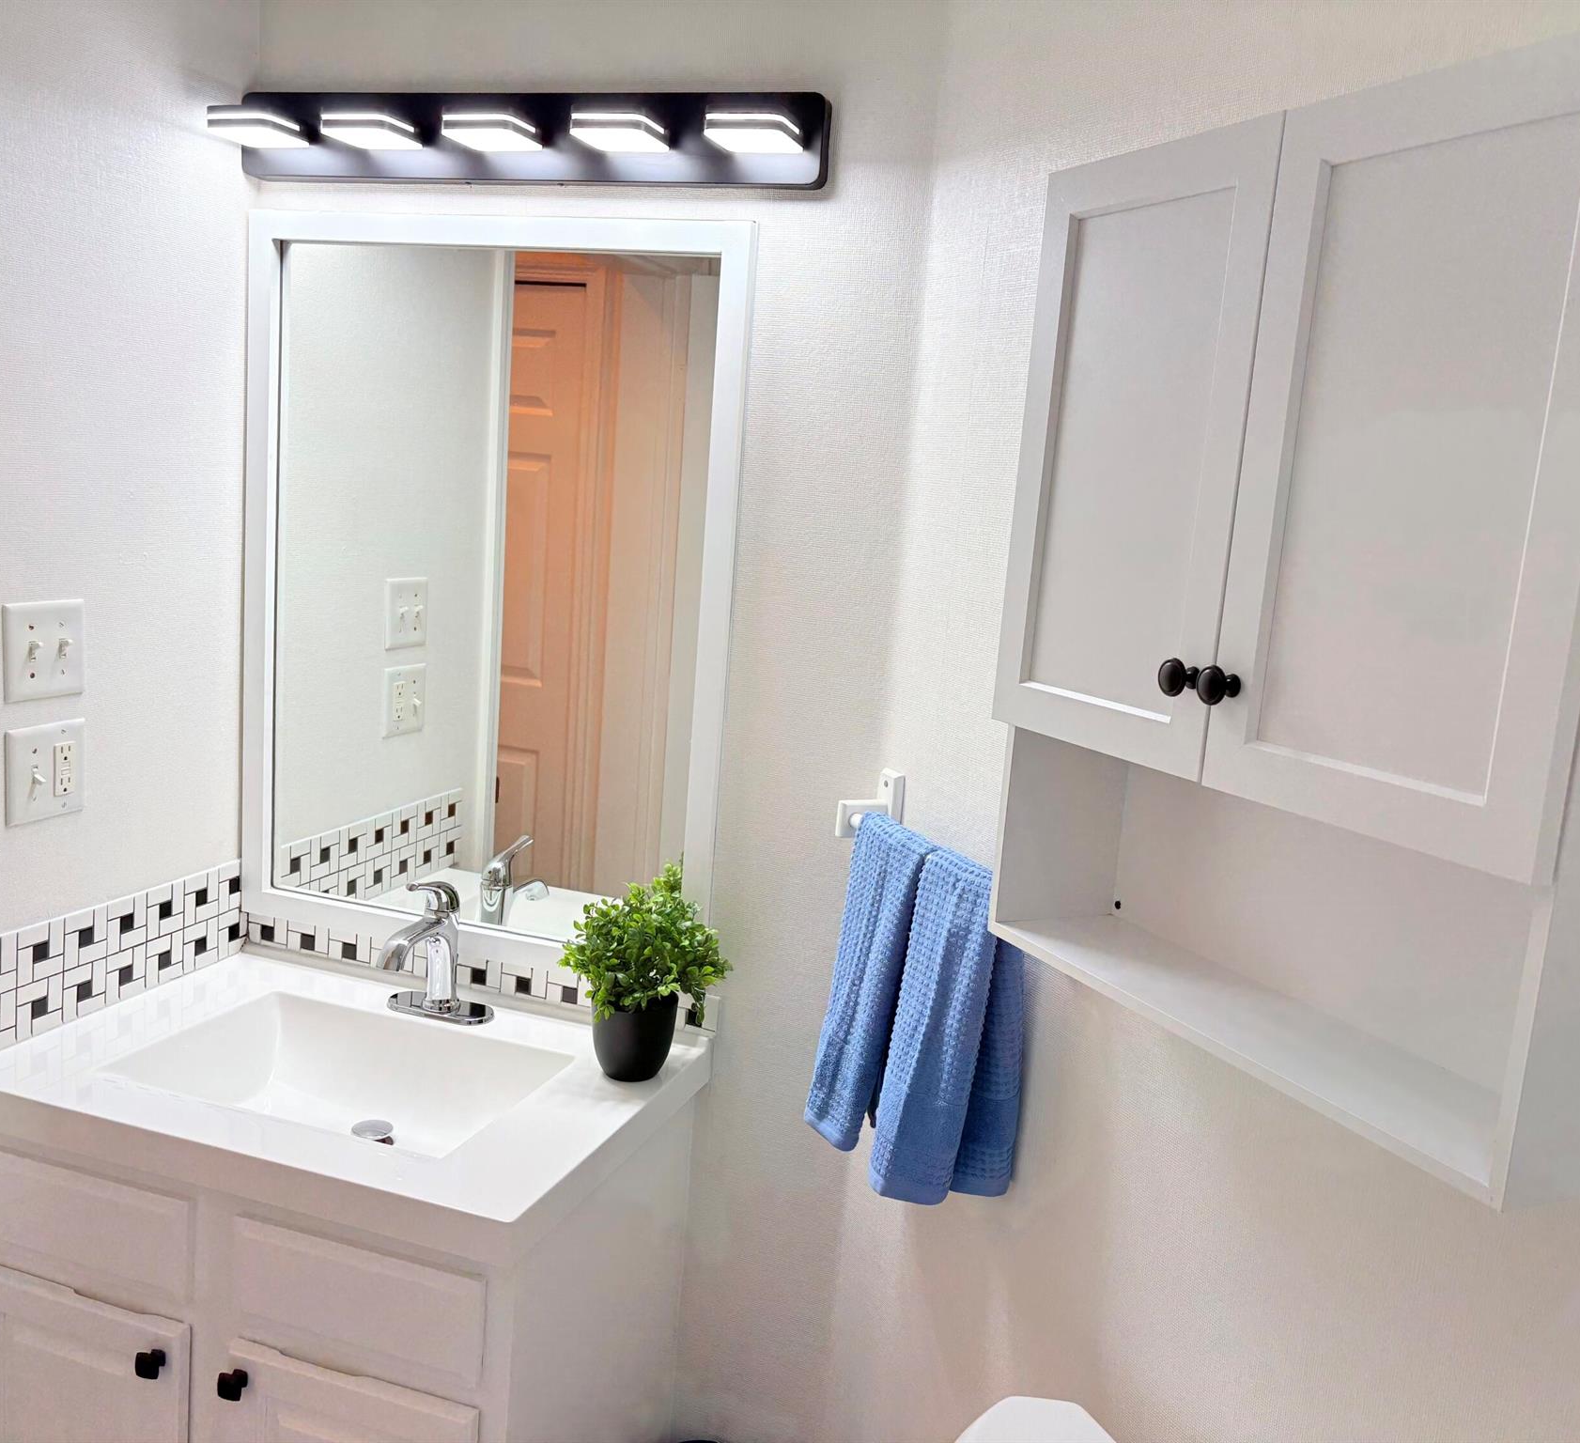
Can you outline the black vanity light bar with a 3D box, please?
[{"bbox_3d":[-0.378,-0.768,1.882,0.866,0.109,0.132,7,10,18],"label":"black vanity light bar"}]

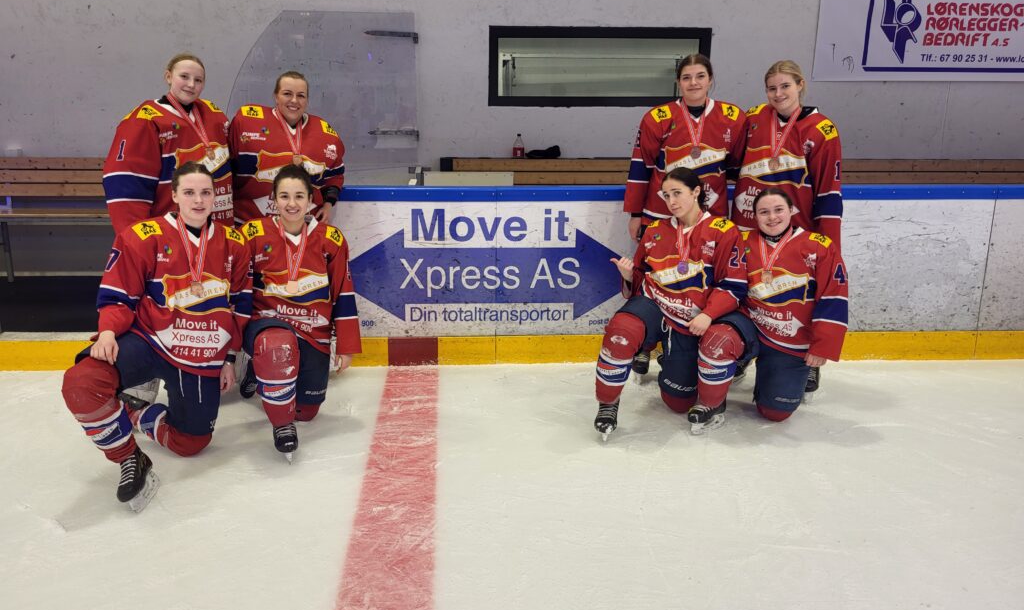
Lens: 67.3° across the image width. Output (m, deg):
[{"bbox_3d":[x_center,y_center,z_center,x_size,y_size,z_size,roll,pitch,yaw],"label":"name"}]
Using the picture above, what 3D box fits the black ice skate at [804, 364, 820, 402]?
[{"bbox_3d":[1.623,0.368,4.168,0.100,0.240,0.300,6,14,22],"label":"black ice skate"}]

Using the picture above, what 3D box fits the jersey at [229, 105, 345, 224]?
[{"bbox_3d":[-1.158,-0.711,4.029,0.590,0.660,0.380,-5,14,-19],"label":"jersey"}]

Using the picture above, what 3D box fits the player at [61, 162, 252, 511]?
[{"bbox_3d":[-1.444,0.047,3.229,0.690,1.290,0.940,-5,14,-22],"label":"player"}]

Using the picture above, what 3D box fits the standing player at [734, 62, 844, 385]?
[{"bbox_3d":[1.442,-0.369,4.027,0.580,1.745,0.460,7,15,27],"label":"standing player"}]

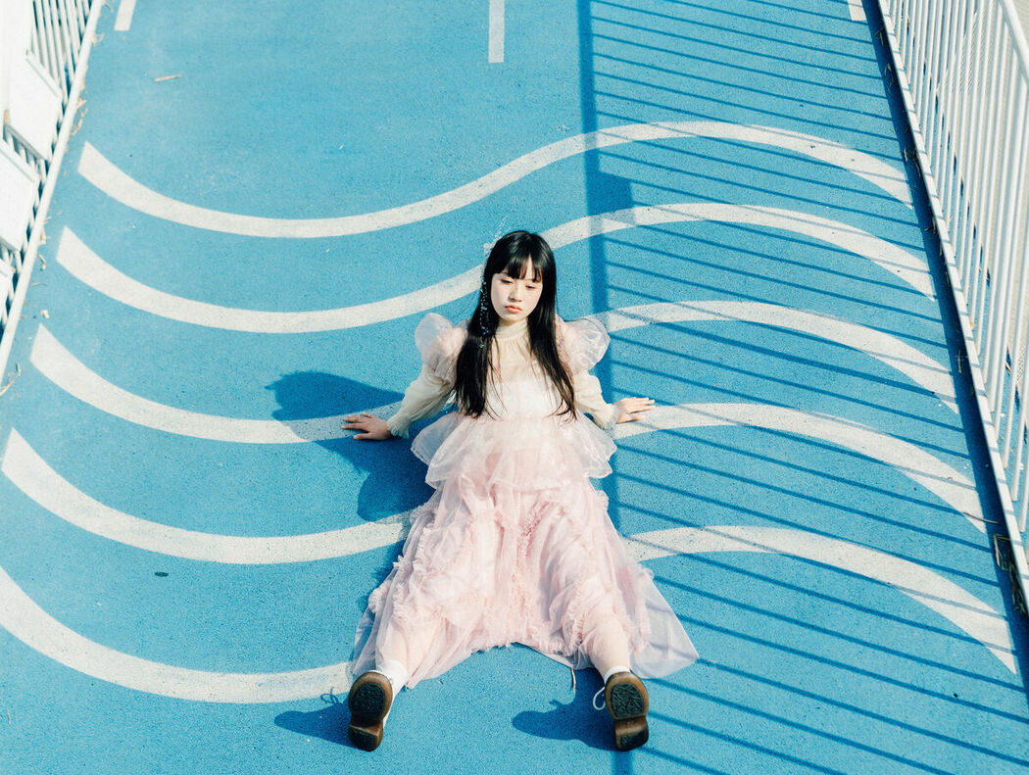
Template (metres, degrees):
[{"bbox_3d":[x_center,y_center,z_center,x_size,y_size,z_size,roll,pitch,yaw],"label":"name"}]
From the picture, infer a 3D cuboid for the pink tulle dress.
[{"bbox_3d":[0.022,0.211,6.044,0.860,0.531,1.054,-1,37,1],"label":"pink tulle dress"}]

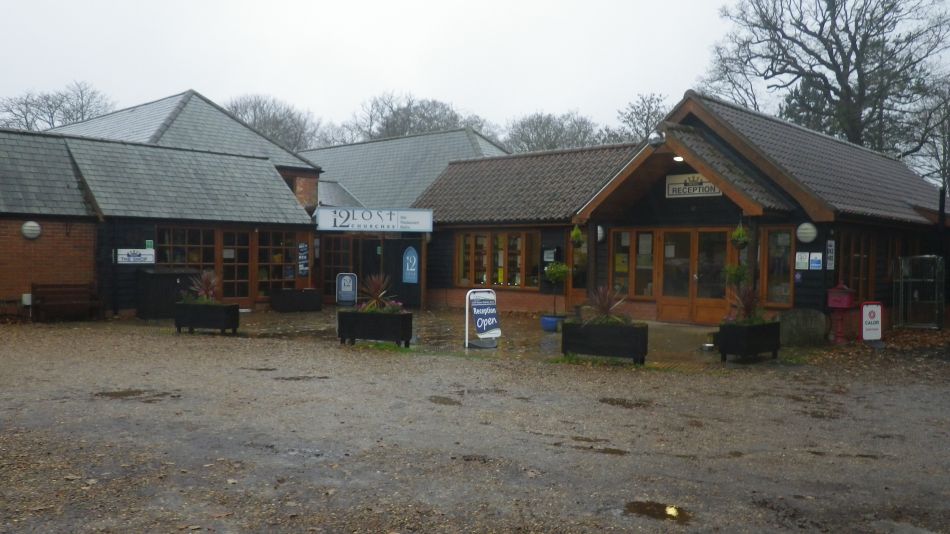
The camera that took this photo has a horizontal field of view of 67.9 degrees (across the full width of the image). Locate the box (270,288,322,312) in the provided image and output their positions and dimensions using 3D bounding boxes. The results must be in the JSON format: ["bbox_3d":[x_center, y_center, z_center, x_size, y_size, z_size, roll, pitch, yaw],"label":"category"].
[{"bbox_3d":[-5.020,0.950,20.000,1.200,0.640,0.560,0,1,-28],"label":"box"}]

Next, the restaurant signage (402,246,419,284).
[{"bbox_3d":[-1.898,-0.059,20.604,0.620,1.080,0.040,2,2,42],"label":"restaurant signage"}]

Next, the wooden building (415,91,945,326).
[{"bbox_3d":[7.127,-1.296,22.073,14.300,5.300,12.200,0,1,-44],"label":"wooden building"}]

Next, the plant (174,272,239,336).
[{"bbox_3d":[-5.410,0.720,14.250,1.170,1.280,0.580,1,1,10],"label":"plant"}]

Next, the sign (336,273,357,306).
[{"bbox_3d":[-3.900,0.685,21.400,0.620,1.040,0.450,1,1,-7],"label":"sign"}]

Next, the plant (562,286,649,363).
[{"bbox_3d":[2.000,0.860,10.803,1.170,1.090,0.500,2,1,25],"label":"plant"}]

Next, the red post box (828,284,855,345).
[{"bbox_3d":[7.100,0.884,13.700,0.450,1.200,0.380,2,1,45],"label":"red post box"}]

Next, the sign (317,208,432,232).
[{"bbox_3d":[-2.920,-1.370,20.600,3.380,0.670,0.140,1,1,-7],"label":"sign"}]

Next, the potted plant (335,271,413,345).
[{"bbox_3d":[-1.698,0.713,12.050,1.100,1.190,0.500,1,1,15],"label":"potted plant"}]

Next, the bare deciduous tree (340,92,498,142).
[{"bbox_3d":[-4.201,-6.739,54.858,12.500,14.000,10.000,1,1,0],"label":"bare deciduous tree"}]

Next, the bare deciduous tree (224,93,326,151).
[{"bbox_3d":[-15.203,-6.740,54.858,8.600,13.600,8.600,1,1,0],"label":"bare deciduous tree"}]

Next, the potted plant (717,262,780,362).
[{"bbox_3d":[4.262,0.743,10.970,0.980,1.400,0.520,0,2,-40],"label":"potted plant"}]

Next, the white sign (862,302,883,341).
[{"bbox_3d":[7.610,1.050,13.500,0.420,0.790,0.250,1,1,7],"label":"white sign"}]

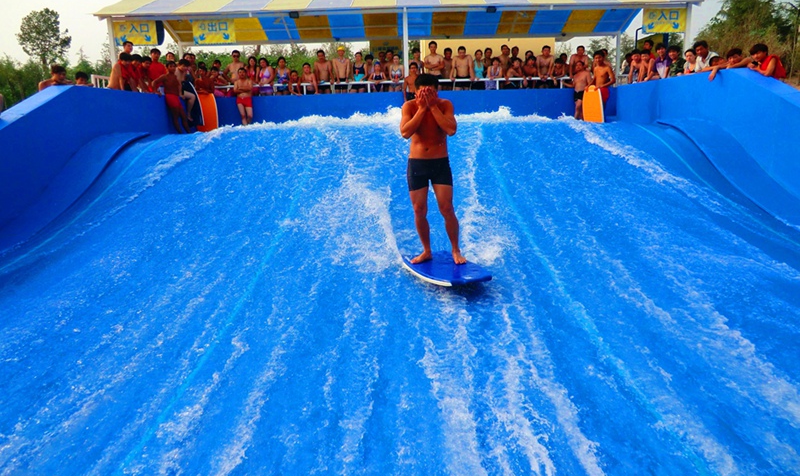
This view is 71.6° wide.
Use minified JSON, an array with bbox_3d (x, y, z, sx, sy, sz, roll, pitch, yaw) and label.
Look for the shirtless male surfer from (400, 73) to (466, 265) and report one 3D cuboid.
[{"bbox_3d":[0.308,-0.622,5.055,0.570,1.680,0.420,0,11,6],"label":"shirtless male surfer"}]

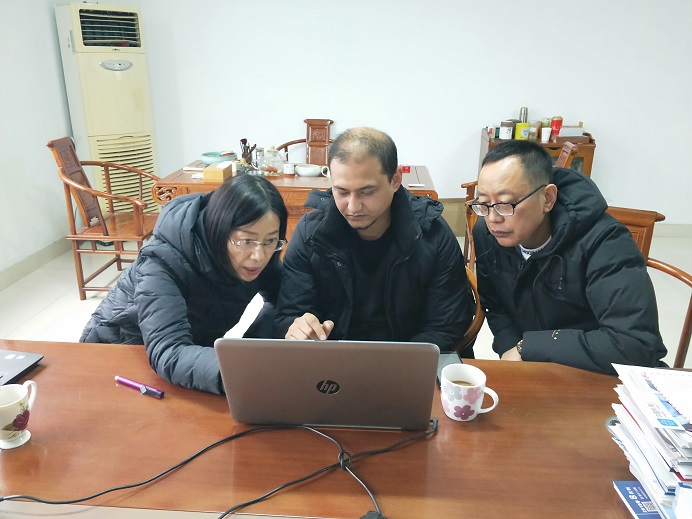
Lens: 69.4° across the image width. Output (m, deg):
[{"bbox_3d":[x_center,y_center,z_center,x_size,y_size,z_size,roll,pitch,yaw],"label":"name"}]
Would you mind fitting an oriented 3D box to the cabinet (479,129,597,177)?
[{"bbox_3d":[1.520,-0.572,4.126,0.830,0.900,0.380,2,21,4],"label":"cabinet"}]

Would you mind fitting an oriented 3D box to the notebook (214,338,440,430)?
[{"bbox_3d":[-0.025,0.177,0.976,0.363,0.218,0.305,1,21,2],"label":"notebook"}]

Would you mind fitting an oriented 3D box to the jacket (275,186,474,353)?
[{"bbox_3d":[0.075,0.099,1.428,0.560,0.620,0.560,2,21,6],"label":"jacket"}]

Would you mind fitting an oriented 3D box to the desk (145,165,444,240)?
[{"bbox_3d":[-0.240,-0.196,3.317,1.620,0.770,0.760,2,21,5],"label":"desk"}]

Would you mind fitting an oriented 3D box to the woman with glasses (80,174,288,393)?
[{"bbox_3d":[-0.400,0.322,1.406,0.560,1.150,0.740,-10,23,-25],"label":"woman with glasses"}]

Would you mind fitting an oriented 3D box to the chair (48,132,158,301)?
[{"bbox_3d":[-1.500,-0.301,3.298,0.610,0.980,0.600,1,21,2],"label":"chair"}]

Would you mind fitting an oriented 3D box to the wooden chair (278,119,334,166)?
[{"bbox_3d":[-0.220,-0.521,3.835,0.610,1.010,0.580,2,21,4],"label":"wooden chair"}]

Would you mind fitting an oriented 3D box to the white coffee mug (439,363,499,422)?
[{"bbox_3d":[0.231,0.256,0.946,0.102,0.090,0.083,0,21,0],"label":"white coffee mug"}]

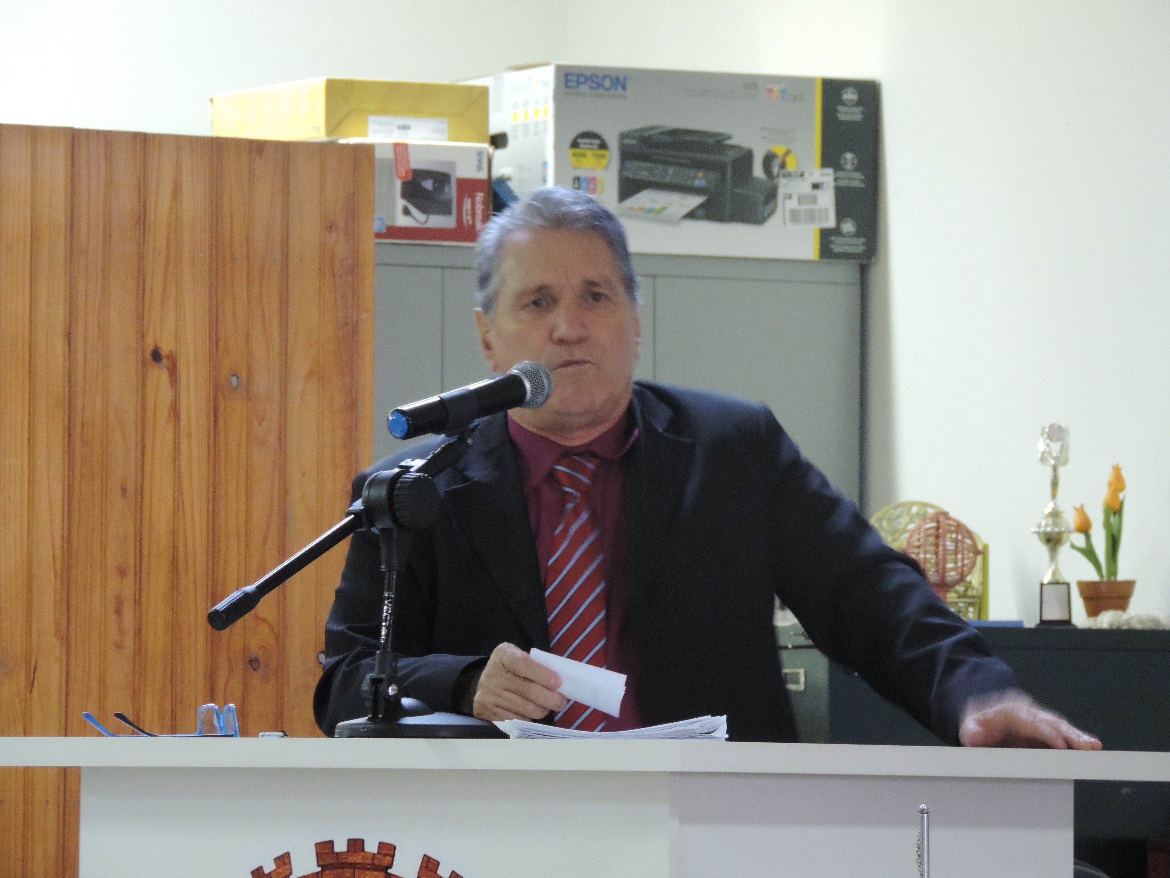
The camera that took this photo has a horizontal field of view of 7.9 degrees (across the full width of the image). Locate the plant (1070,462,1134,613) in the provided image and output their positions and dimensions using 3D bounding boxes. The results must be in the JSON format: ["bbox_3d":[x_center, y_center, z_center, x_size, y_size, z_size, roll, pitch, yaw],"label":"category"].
[{"bbox_3d":[0.793,0.156,12.930,0.096,0.236,0.090,0,-3,0],"label":"plant"}]

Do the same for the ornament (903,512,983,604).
[{"bbox_3d":[0.541,0.195,12.780,0.120,0.165,0.115,0,-3,0],"label":"ornament"}]

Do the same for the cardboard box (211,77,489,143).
[{"bbox_3d":[-0.382,-0.513,13.715,0.287,0.097,0.455,2,-3,-25],"label":"cardboard box"}]

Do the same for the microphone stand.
[{"bbox_3d":[-0.238,0.149,8.882,0.180,0.327,0.420,-2,-3,41],"label":"microphone stand"}]

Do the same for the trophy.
[{"bbox_3d":[0.713,0.132,12.830,0.067,0.308,0.062,0,-3,0],"label":"trophy"}]

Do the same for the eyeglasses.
[{"bbox_3d":[-0.459,0.304,9.130,0.138,0.037,0.135,1,-3,-17],"label":"eyeglasses"}]

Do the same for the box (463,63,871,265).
[{"bbox_3d":[0.118,-0.441,14.023,0.590,0.301,0.450,2,-3,-25],"label":"box"}]

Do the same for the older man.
[{"bbox_3d":[0.127,0.584,9.232,0.860,1.720,0.500,1,-3,-2],"label":"older man"}]

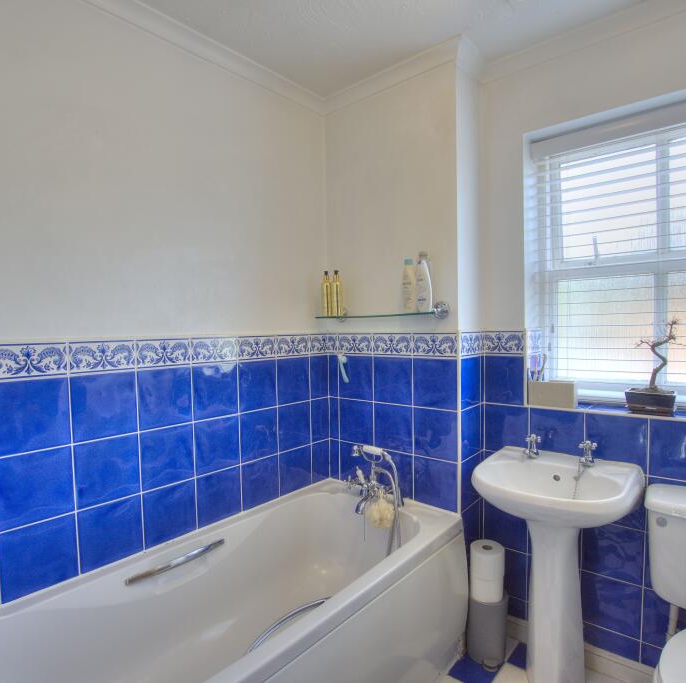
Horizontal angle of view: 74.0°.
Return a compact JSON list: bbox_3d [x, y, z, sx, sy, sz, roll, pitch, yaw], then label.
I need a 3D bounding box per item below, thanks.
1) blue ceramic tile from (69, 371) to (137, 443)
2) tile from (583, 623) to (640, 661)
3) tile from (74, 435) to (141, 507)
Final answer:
[{"bbox_3d":[-0.739,0.200,1.415,0.010,0.200,0.200,1,3,41],"label":"blue ceramic tile"},{"bbox_3d":[0.963,1.078,1.641,0.197,0.079,0.010,0,2,41],"label":"tile"},{"bbox_3d":[-0.730,0.400,1.413,0.010,0.198,0.197,0,2,41],"label":"tile"}]

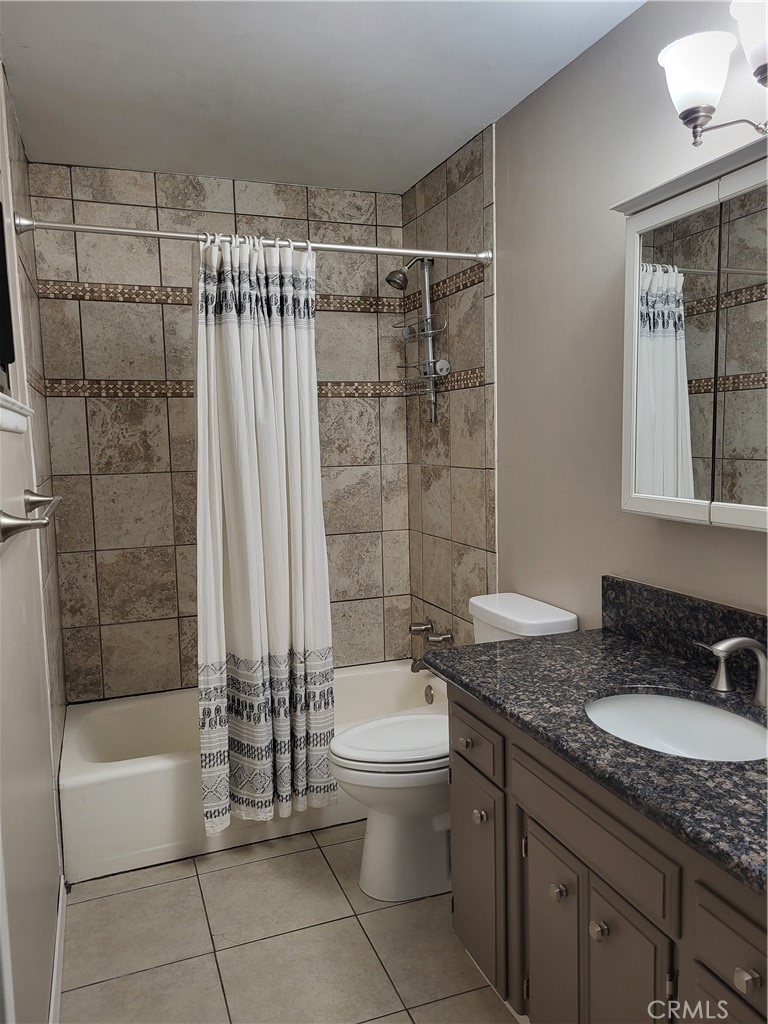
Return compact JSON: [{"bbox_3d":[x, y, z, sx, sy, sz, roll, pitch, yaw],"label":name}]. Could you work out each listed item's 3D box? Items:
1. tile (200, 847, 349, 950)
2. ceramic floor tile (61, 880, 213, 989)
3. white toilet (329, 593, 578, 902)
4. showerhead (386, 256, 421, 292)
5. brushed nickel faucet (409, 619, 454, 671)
[{"bbox_3d":[-0.337,1.170,2.336,0.404,0.011,0.389,-4,7,-20],"label":"tile"},{"bbox_3d":[-0.705,1.192,2.200,0.382,0.011,0.389,-4,7,-20],"label":"ceramic floor tile"},{"bbox_3d":[0.191,0.738,2.451,0.696,0.800,0.427,-4,7,-20],"label":"white toilet"},{"bbox_3d":[0.084,-0.971,3.117,0.156,0.137,0.089,-4,7,-20],"label":"showerhead"},{"bbox_3d":[0.185,0.580,3.266,0.150,0.194,0.258,-4,7,-20],"label":"brushed nickel faucet"}]

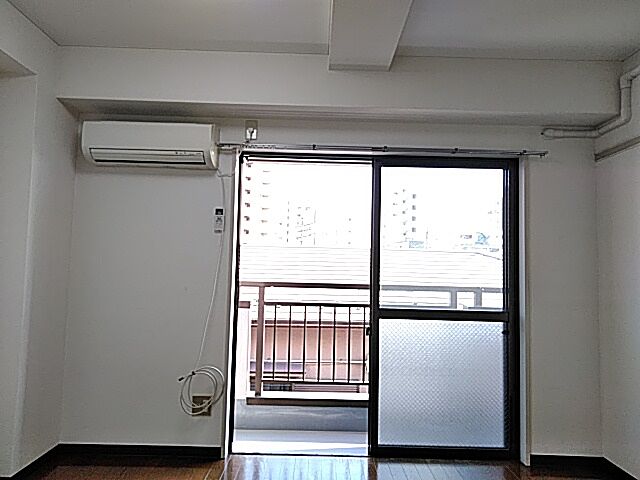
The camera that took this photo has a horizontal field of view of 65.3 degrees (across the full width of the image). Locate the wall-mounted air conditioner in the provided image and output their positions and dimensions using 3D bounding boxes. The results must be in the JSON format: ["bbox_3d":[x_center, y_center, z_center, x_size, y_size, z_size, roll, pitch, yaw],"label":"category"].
[{"bbox_3d":[-0.998,-0.557,2.968,0.759,0.241,0.230,1,-4,0],"label":"wall-mounted air conditioner"}]

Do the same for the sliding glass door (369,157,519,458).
[{"bbox_3d":[0.778,0.407,3.128,0.941,1.863,0.060,1,-4,0],"label":"sliding glass door"}]

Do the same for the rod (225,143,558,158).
[{"bbox_3d":[0.377,-0.547,3.032,1.970,0.040,0.110,1,-4,0],"label":"rod"}]

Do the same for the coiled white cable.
[{"bbox_3d":[-0.687,0.303,3.000,0.277,1.473,0.060,1,-4,0],"label":"coiled white cable"}]

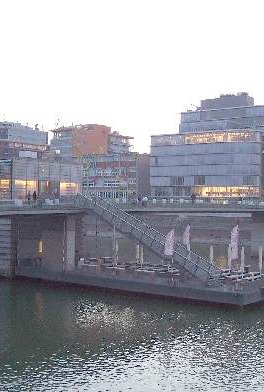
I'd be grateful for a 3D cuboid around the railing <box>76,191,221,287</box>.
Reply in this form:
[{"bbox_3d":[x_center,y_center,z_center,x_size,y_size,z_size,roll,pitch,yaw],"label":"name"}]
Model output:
[{"bbox_3d":[1.850,4.608,65.164,18.100,9.550,3.200,0,0,33],"label":"railing"}]

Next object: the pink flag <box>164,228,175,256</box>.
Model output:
[{"bbox_3d":[3.897,4.895,58.471,1.000,2.950,0.200,1,0,-6],"label":"pink flag"}]

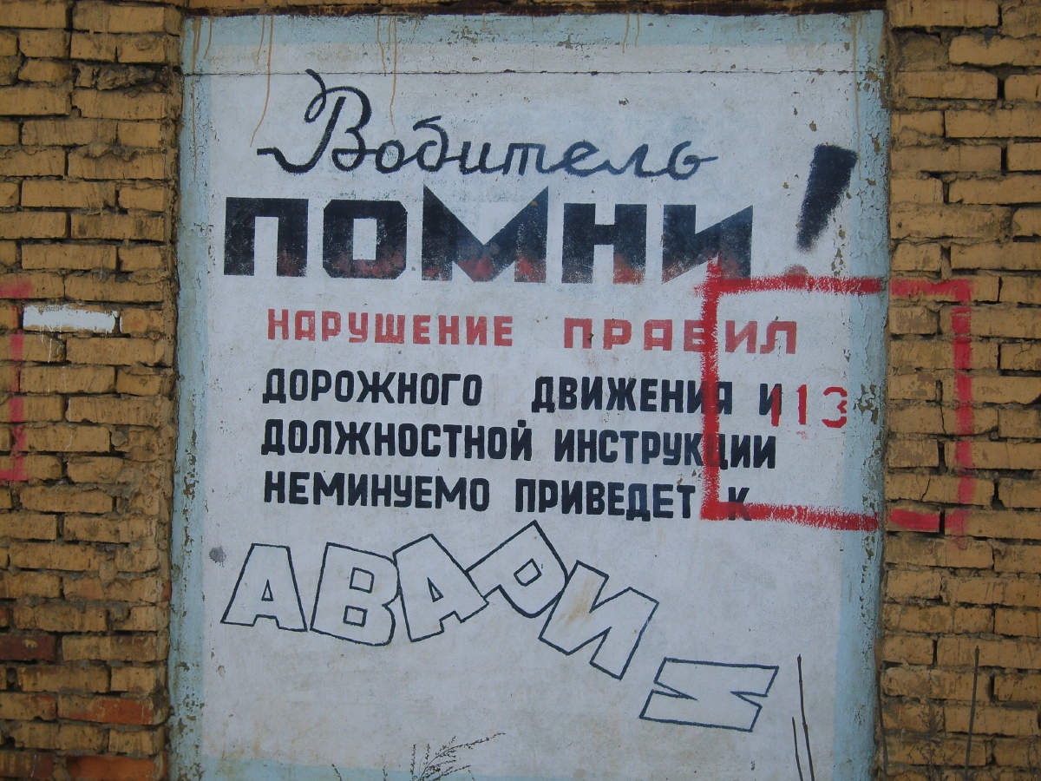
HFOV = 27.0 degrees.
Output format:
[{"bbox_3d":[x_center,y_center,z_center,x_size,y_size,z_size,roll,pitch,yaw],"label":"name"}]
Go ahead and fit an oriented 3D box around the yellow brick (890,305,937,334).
[{"bbox_3d":[0.947,-0.168,5.202,0.120,0.065,0.250,1,1,11],"label":"yellow brick"}]

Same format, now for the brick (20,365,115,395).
[{"bbox_3d":[-1.135,-0.028,5.532,0.250,0.065,0.120,1,1,9],"label":"brick"}]

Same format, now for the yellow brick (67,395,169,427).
[{"bbox_3d":[-1.012,0.051,5.513,0.250,0.065,0.120,1,1,9],"label":"yellow brick"}]

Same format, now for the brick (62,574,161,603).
[{"bbox_3d":[-1.026,0.503,5.548,0.250,0.065,0.120,1,1,11],"label":"brick"}]

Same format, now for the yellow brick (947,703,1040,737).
[{"bbox_3d":[1.126,0.782,5.200,0.232,0.066,0.120,1,0,8],"label":"yellow brick"}]

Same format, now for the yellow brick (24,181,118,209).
[{"bbox_3d":[-1.135,-0.497,5.555,0.250,0.065,0.120,1,1,11],"label":"yellow brick"}]

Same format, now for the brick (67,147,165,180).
[{"bbox_3d":[-1.008,-0.572,5.528,0.250,0.065,0.120,1,1,11],"label":"brick"}]

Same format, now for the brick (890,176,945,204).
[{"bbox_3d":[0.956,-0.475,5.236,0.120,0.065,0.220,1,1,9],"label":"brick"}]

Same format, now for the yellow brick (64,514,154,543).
[{"bbox_3d":[-1.027,0.349,5.546,0.250,0.065,0.120,1,1,11],"label":"yellow brick"}]

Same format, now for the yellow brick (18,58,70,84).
[{"bbox_3d":[-1.189,-0.812,5.593,0.130,0.065,0.205,1,2,10],"label":"yellow brick"}]

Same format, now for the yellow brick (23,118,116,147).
[{"bbox_3d":[-1.129,-0.650,5.521,0.249,0.066,0.120,1,0,8],"label":"yellow brick"}]

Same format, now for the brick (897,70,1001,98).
[{"bbox_3d":[1.006,-0.714,5.115,0.250,0.065,0.120,1,1,11],"label":"brick"}]

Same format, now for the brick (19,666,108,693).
[{"bbox_3d":[-1.167,0.743,5.637,0.250,0.065,0.120,1,1,10],"label":"brick"}]

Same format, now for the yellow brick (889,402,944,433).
[{"bbox_3d":[0.948,0.065,5.192,0.130,0.065,0.120,1,1,9],"label":"yellow brick"}]

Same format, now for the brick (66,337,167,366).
[{"bbox_3d":[-1.010,-0.098,5.503,0.253,0.066,0.120,1,0,8],"label":"brick"}]

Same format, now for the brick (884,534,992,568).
[{"bbox_3d":[1.002,0.379,5.186,0.250,0.065,0.120,1,1,9],"label":"brick"}]

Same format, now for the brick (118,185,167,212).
[{"bbox_3d":[-0.936,-0.486,5.557,0.122,0.067,0.205,1,2,10],"label":"brick"}]

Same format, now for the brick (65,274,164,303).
[{"bbox_3d":[-1.016,-0.262,5.534,0.255,0.067,0.120,1,2,10],"label":"brick"}]

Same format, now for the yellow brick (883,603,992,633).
[{"bbox_3d":[1.002,0.540,5.198,0.252,0.068,0.120,1,2,10],"label":"yellow brick"}]

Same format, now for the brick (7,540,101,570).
[{"bbox_3d":[-1.172,0.421,5.577,0.250,0.065,0.120,1,1,11],"label":"brick"}]

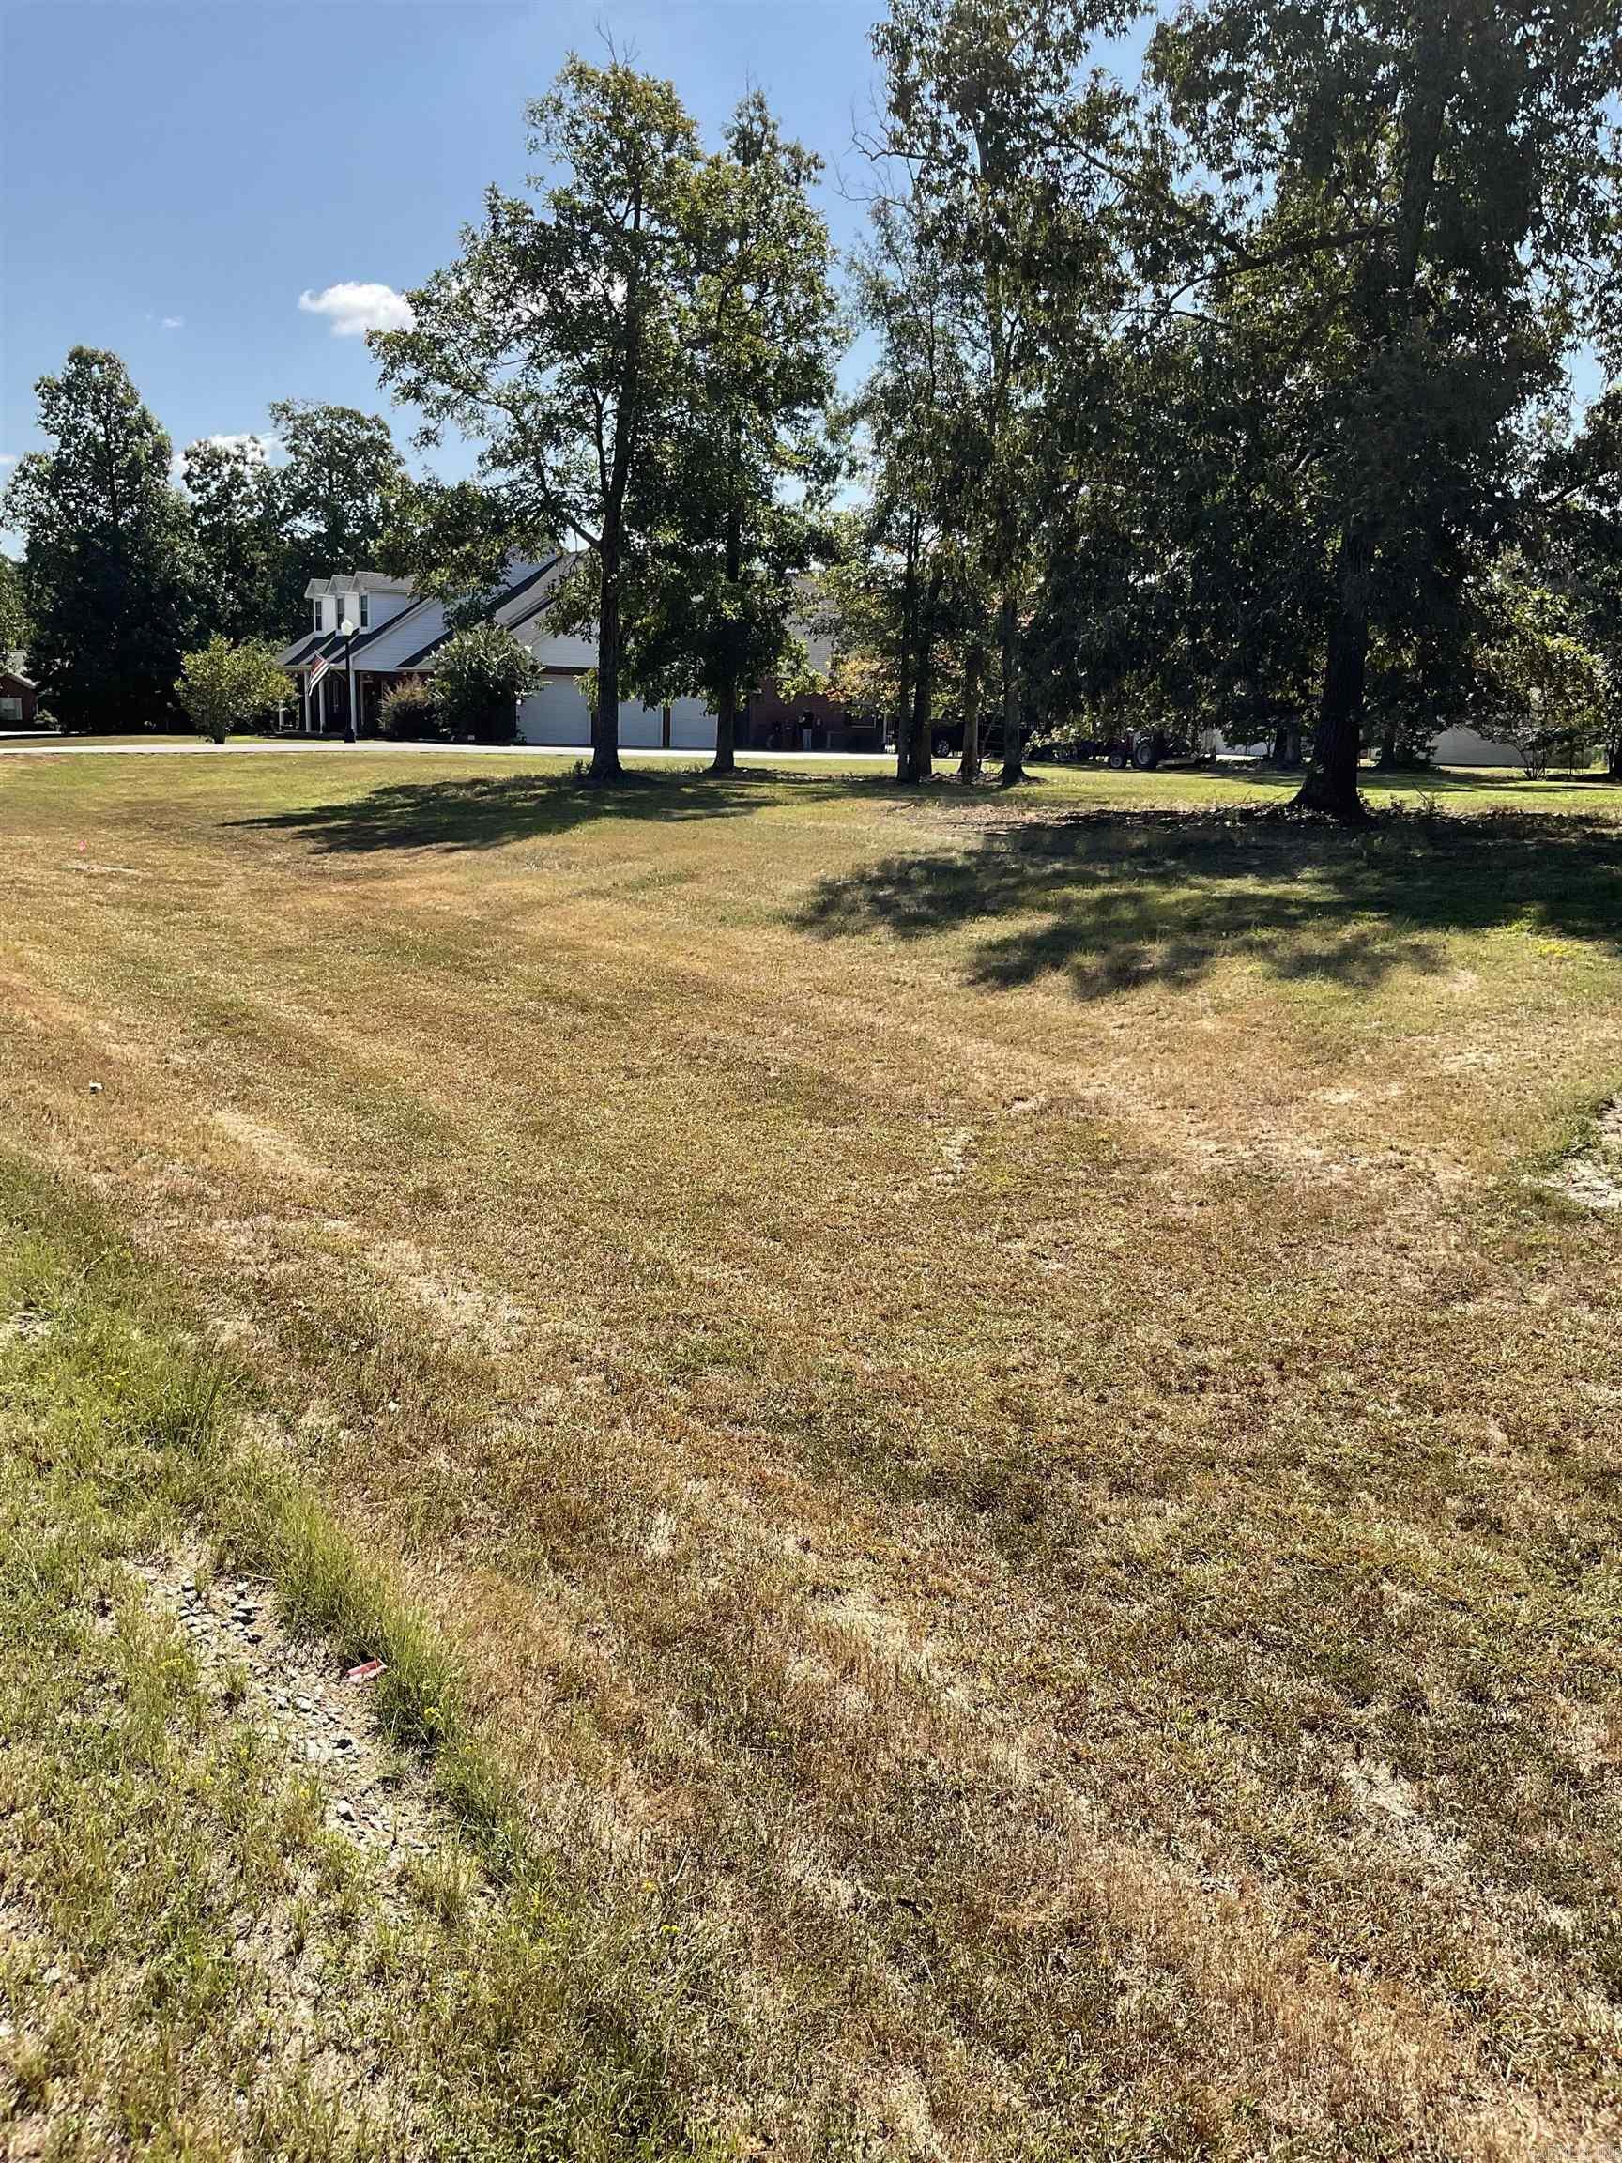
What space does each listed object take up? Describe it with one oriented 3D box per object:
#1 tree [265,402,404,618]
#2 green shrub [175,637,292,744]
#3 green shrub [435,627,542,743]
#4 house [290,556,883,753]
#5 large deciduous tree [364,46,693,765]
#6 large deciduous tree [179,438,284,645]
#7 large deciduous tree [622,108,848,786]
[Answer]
[{"bbox_3d":[-21.774,-23.382,83.104,6.760,14.970,6.760,1,12,0],"label":"tree"},{"bbox_3d":[-15.926,-10.748,49.933,3.220,2.870,3.220,1,12,0],"label":"green shrub"},{"bbox_3d":[-9.741,-11.905,54.261,3.140,3.560,3.140,1,12,0],"label":"green shrub"},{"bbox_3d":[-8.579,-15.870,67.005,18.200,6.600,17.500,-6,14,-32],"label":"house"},{"bbox_3d":[-5.336,-12.620,35.213,6.430,13.420,6.430,1,12,0],"label":"large deciduous tree"},{"bbox_3d":[-25.936,-22.153,81.333,5.330,13.070,5.330,1,12,0],"label":"large deciduous tree"},{"bbox_3d":[-1.776,-14.058,40.006,5.090,14.300,5.090,1,12,0],"label":"large deciduous tree"}]

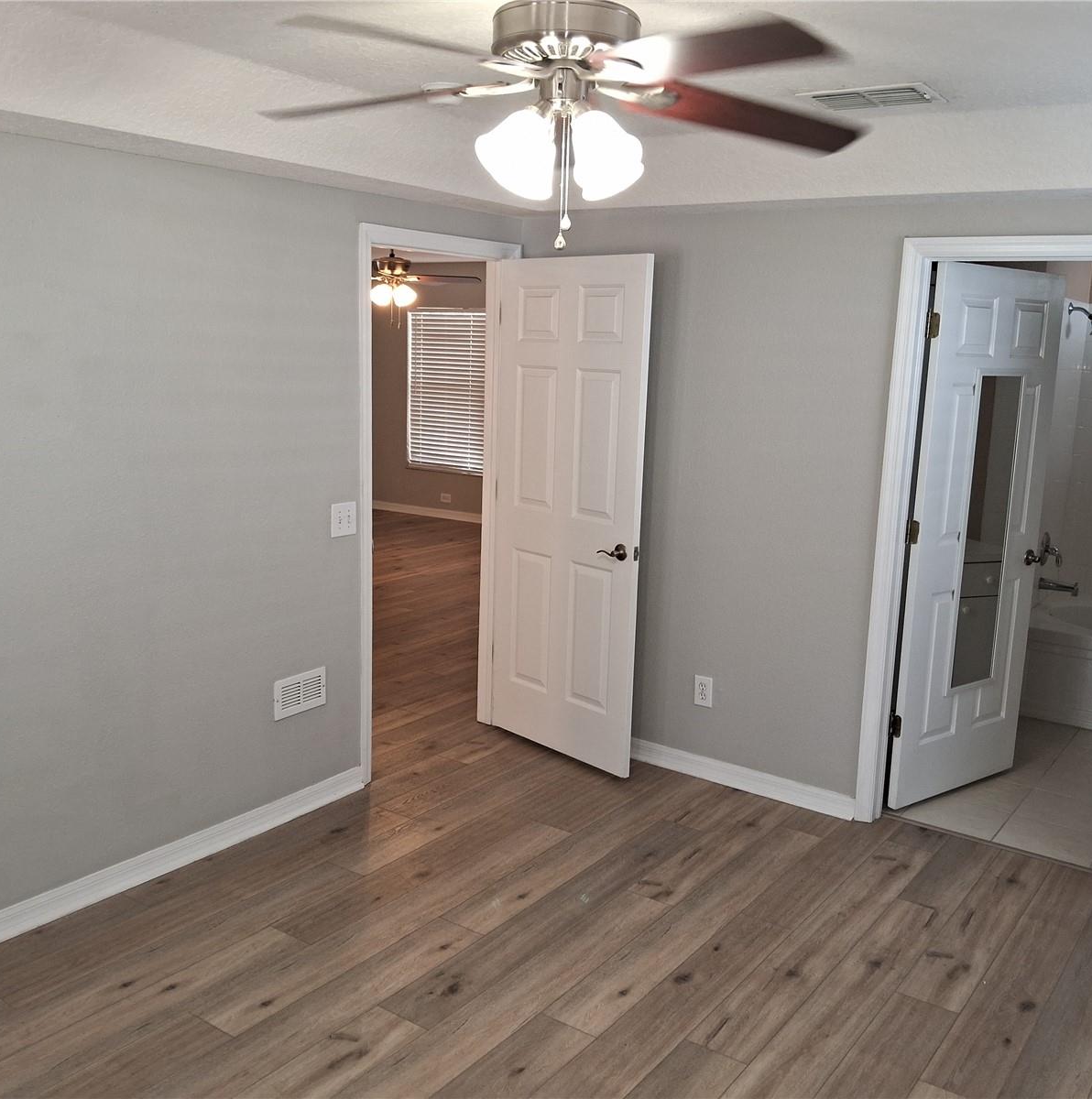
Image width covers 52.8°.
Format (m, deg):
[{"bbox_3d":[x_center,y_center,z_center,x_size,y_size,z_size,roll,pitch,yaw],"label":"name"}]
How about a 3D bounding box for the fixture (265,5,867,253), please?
[{"bbox_3d":[0.032,-0.830,2.101,1.290,0.500,1.270,2,11,0],"label":"fixture"}]

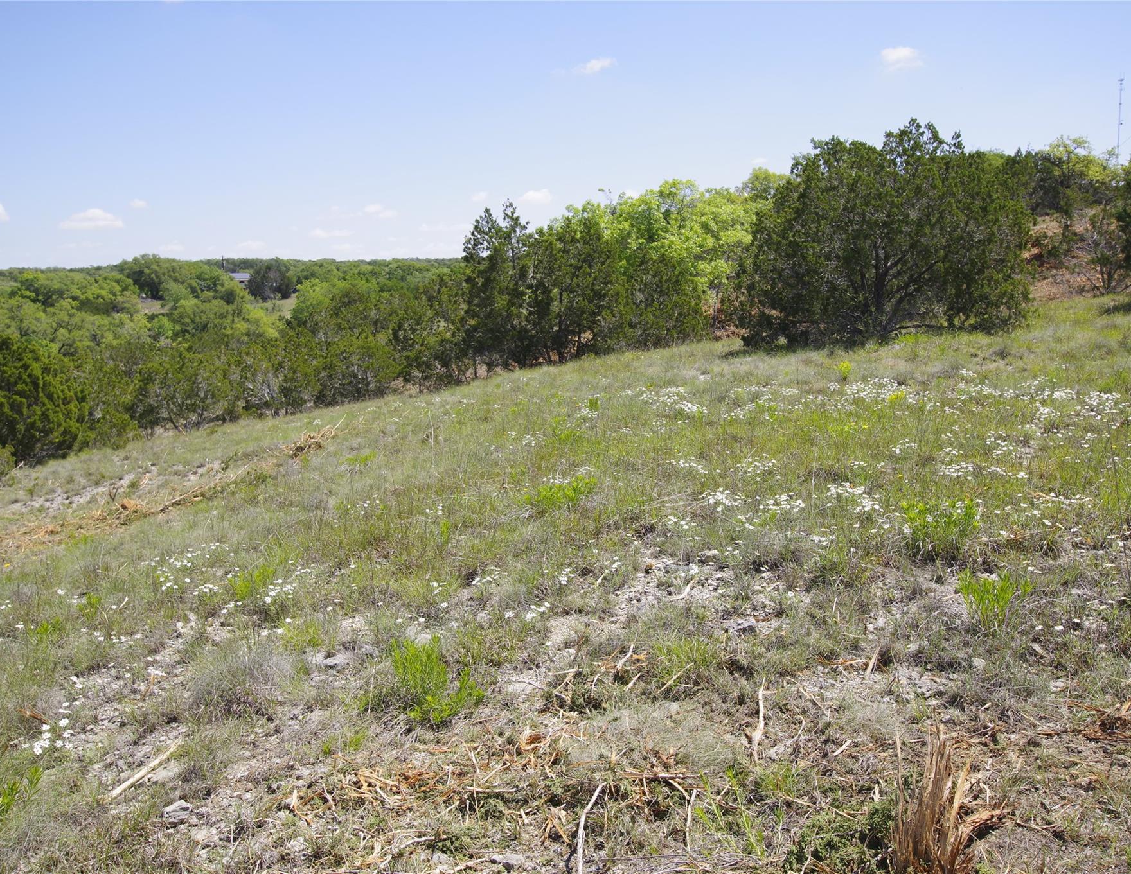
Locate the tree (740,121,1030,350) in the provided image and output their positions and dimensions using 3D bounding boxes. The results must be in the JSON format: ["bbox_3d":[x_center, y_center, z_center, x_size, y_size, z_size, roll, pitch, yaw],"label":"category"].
[{"bbox_3d":[5.954,-3.789,20.500,5.400,4.250,5.200,2,9,16],"label":"tree"}]

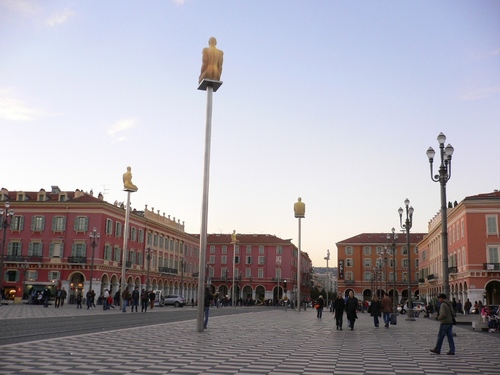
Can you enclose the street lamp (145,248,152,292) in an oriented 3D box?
[{"bbox_3d":[-17.064,14.575,83.938,1.250,9.100,1.250,2,-12,0],"label":"street lamp"}]

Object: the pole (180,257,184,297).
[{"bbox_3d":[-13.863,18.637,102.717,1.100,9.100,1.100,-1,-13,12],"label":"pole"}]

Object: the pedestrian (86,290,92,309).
[{"bbox_3d":[-13.829,9.664,43.500,0.520,1.680,0.450,-10,-17,44],"label":"pedestrian"}]

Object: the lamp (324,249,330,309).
[{"bbox_3d":[16.104,18.683,104.164,1.250,11.600,1.100,1,-12,0],"label":"lamp"}]

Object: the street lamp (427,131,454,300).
[{"bbox_3d":[8.690,1.906,22.540,1.280,9.120,1.280,2,-12,0],"label":"street lamp"}]

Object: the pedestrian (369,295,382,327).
[{"bbox_3d":[6.632,6.474,26.500,0.550,1.700,0.420,1,-12,3],"label":"pedestrian"}]

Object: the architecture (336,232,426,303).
[{"bbox_3d":[34.810,22.013,136.314,21.610,20.000,14.000,-1,-13,12],"label":"architecture"}]

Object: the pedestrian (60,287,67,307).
[{"bbox_3d":[-16.849,9.901,45.670,0.520,1.690,0.450,-1,-12,11],"label":"pedestrian"}]

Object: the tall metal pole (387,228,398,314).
[{"bbox_3d":[16.267,9.411,57.005,1.330,9.610,1.330,1,-12,0],"label":"tall metal pole"}]

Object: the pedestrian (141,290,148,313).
[{"bbox_3d":[-7.716,8.408,37.379,0.580,1.680,0.420,-1,-13,14],"label":"pedestrian"}]

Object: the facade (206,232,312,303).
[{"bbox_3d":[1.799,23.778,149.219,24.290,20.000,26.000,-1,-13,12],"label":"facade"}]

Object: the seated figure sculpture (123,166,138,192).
[{"bbox_3d":[-10.498,-0.678,44.484,1.300,2.050,0.950,7,-13,-21],"label":"seated figure sculpture"}]

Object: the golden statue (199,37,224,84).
[{"bbox_3d":[-1.705,-5.494,22.128,0.950,2.080,1.200,6,-13,-19],"label":"golden statue"}]

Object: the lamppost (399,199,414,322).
[{"bbox_3d":[12.376,5.501,39.446,1.330,9.430,1.330,1,-12,0],"label":"lamppost"}]

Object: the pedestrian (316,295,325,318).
[{"bbox_3d":[5.094,8.636,36.520,0.550,1.660,0.420,6,-13,-20],"label":"pedestrian"}]

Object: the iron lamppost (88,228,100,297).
[{"bbox_3d":[-19.997,9.862,64.223,1.330,9.610,1.330,1,-12,0],"label":"iron lamppost"}]

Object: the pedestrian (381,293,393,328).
[{"bbox_3d":[7.158,6.469,26.497,0.600,1.760,0.420,1,-12,4],"label":"pedestrian"}]

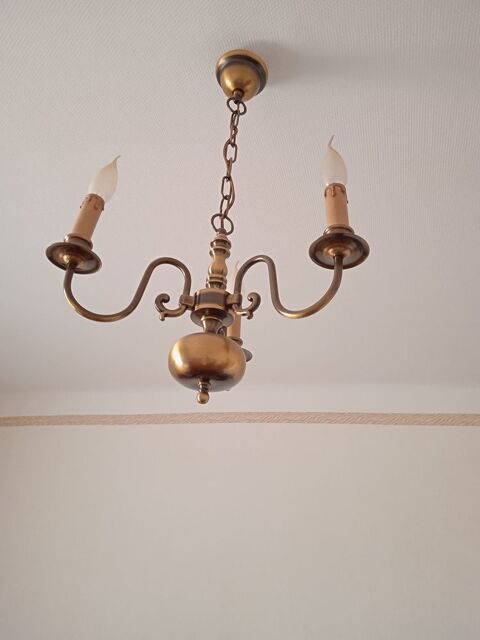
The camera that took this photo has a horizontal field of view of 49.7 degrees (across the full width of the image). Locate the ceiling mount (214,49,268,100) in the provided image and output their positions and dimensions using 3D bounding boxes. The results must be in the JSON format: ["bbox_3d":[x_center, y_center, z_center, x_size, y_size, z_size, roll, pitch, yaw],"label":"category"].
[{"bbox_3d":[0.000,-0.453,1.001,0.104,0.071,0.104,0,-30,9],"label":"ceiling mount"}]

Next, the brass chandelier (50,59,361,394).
[{"bbox_3d":[-0.017,-0.165,0.890,0.437,0.683,0.398,0,-30,9],"label":"brass chandelier"}]

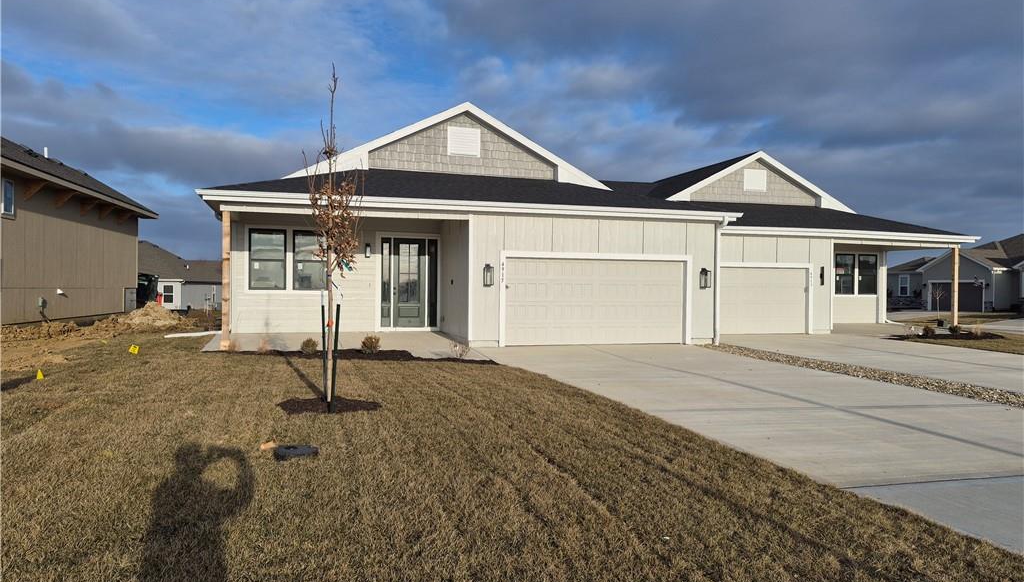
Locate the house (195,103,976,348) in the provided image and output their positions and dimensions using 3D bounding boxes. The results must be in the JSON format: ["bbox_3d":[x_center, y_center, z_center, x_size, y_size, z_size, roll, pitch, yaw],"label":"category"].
[{"bbox_3d":[2.442,-1.924,26.579,24.340,6.570,19.460,0,0,-17],"label":"house"}]

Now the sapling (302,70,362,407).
[{"bbox_3d":[-2.183,-0.711,8.273,0.730,4.110,0.730,0,0,-15],"label":"sapling"}]

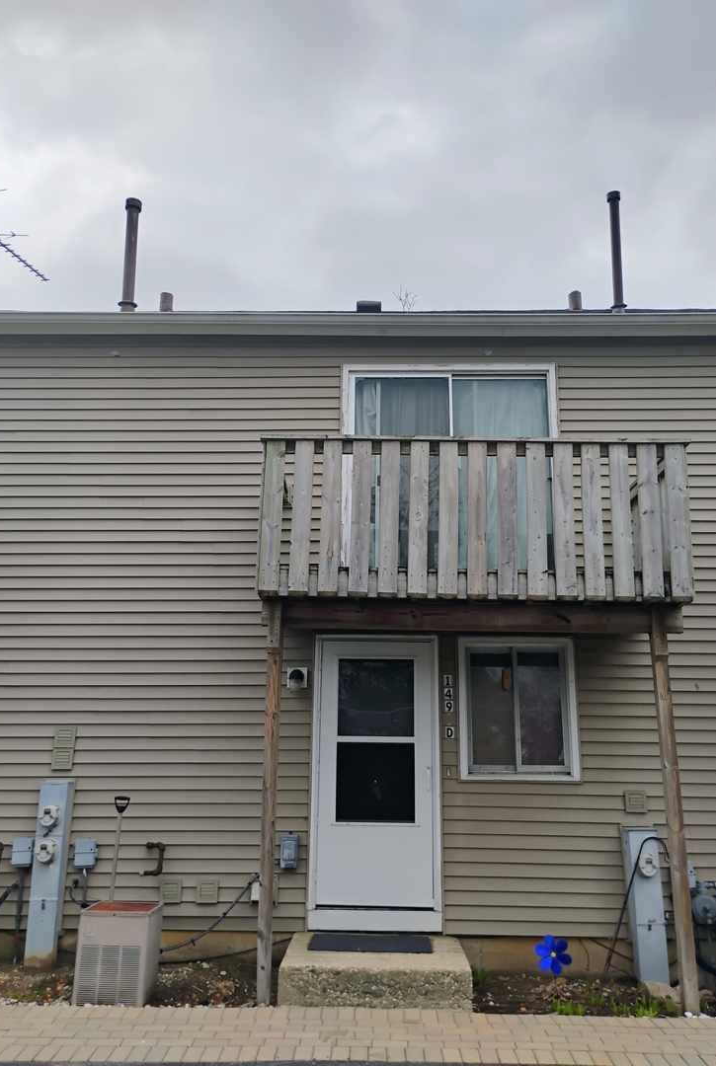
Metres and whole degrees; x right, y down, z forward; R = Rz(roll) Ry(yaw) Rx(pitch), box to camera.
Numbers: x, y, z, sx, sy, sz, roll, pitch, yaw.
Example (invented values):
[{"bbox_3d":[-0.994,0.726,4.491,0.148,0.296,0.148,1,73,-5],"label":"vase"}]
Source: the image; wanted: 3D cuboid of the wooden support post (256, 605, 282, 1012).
[{"bbox_3d":[-0.595,1.718,5.805,0.092,2.620,0.092,0,-15,1],"label":"wooden support post"}]

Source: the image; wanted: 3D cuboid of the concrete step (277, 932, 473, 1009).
[{"bbox_3d":[0.123,2.998,5.961,1.220,0.240,1.110,0,-15,1],"label":"concrete step"}]

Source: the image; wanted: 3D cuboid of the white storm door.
[{"bbox_3d":[0.144,1.927,6.802,1.020,2.228,0.080,0,-15,1],"label":"white storm door"}]

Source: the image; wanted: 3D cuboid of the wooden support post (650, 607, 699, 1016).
[{"bbox_3d":[2.076,1.755,5.701,0.092,2.570,0.092,0,-14,2],"label":"wooden support post"}]

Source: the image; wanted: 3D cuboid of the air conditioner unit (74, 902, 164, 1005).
[{"bbox_3d":[-1.554,2.753,5.669,0.437,0.545,0.430,0,-14,2],"label":"air conditioner unit"}]

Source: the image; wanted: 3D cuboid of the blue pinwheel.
[{"bbox_3d":[1.346,2.921,5.977,0.250,0.255,0.060,0,-14,2],"label":"blue pinwheel"}]

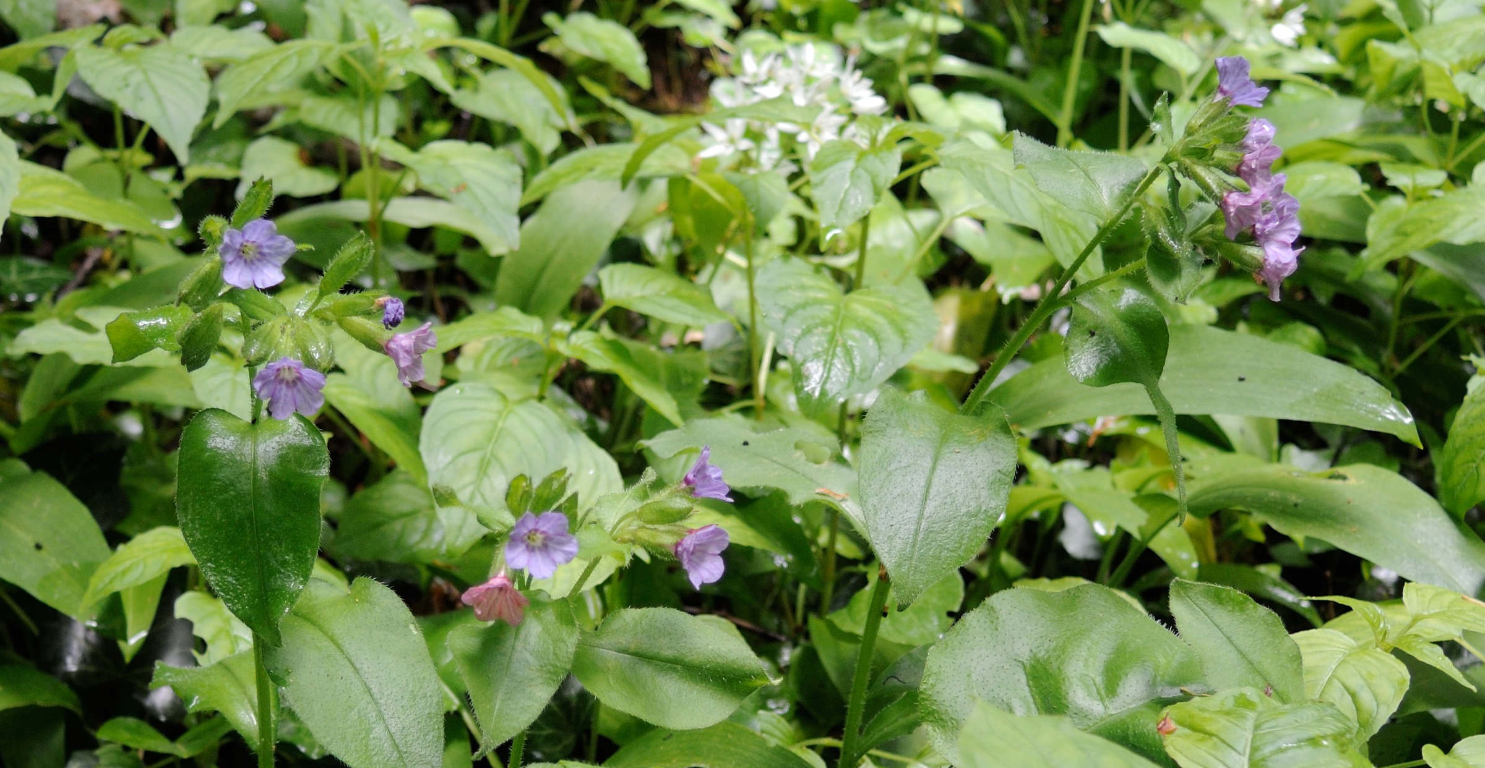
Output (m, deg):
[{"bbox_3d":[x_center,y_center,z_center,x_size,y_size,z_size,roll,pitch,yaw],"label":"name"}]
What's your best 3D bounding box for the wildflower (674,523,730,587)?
[{"bbox_3d":[-0.009,0.039,0.272,0.012,0.014,0.013,-10,7,38],"label":"wildflower"}]

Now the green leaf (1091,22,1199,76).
[{"bbox_3d":[0.145,-0.120,0.430,0.038,0.013,0.024,8,24,-3],"label":"green leaf"}]

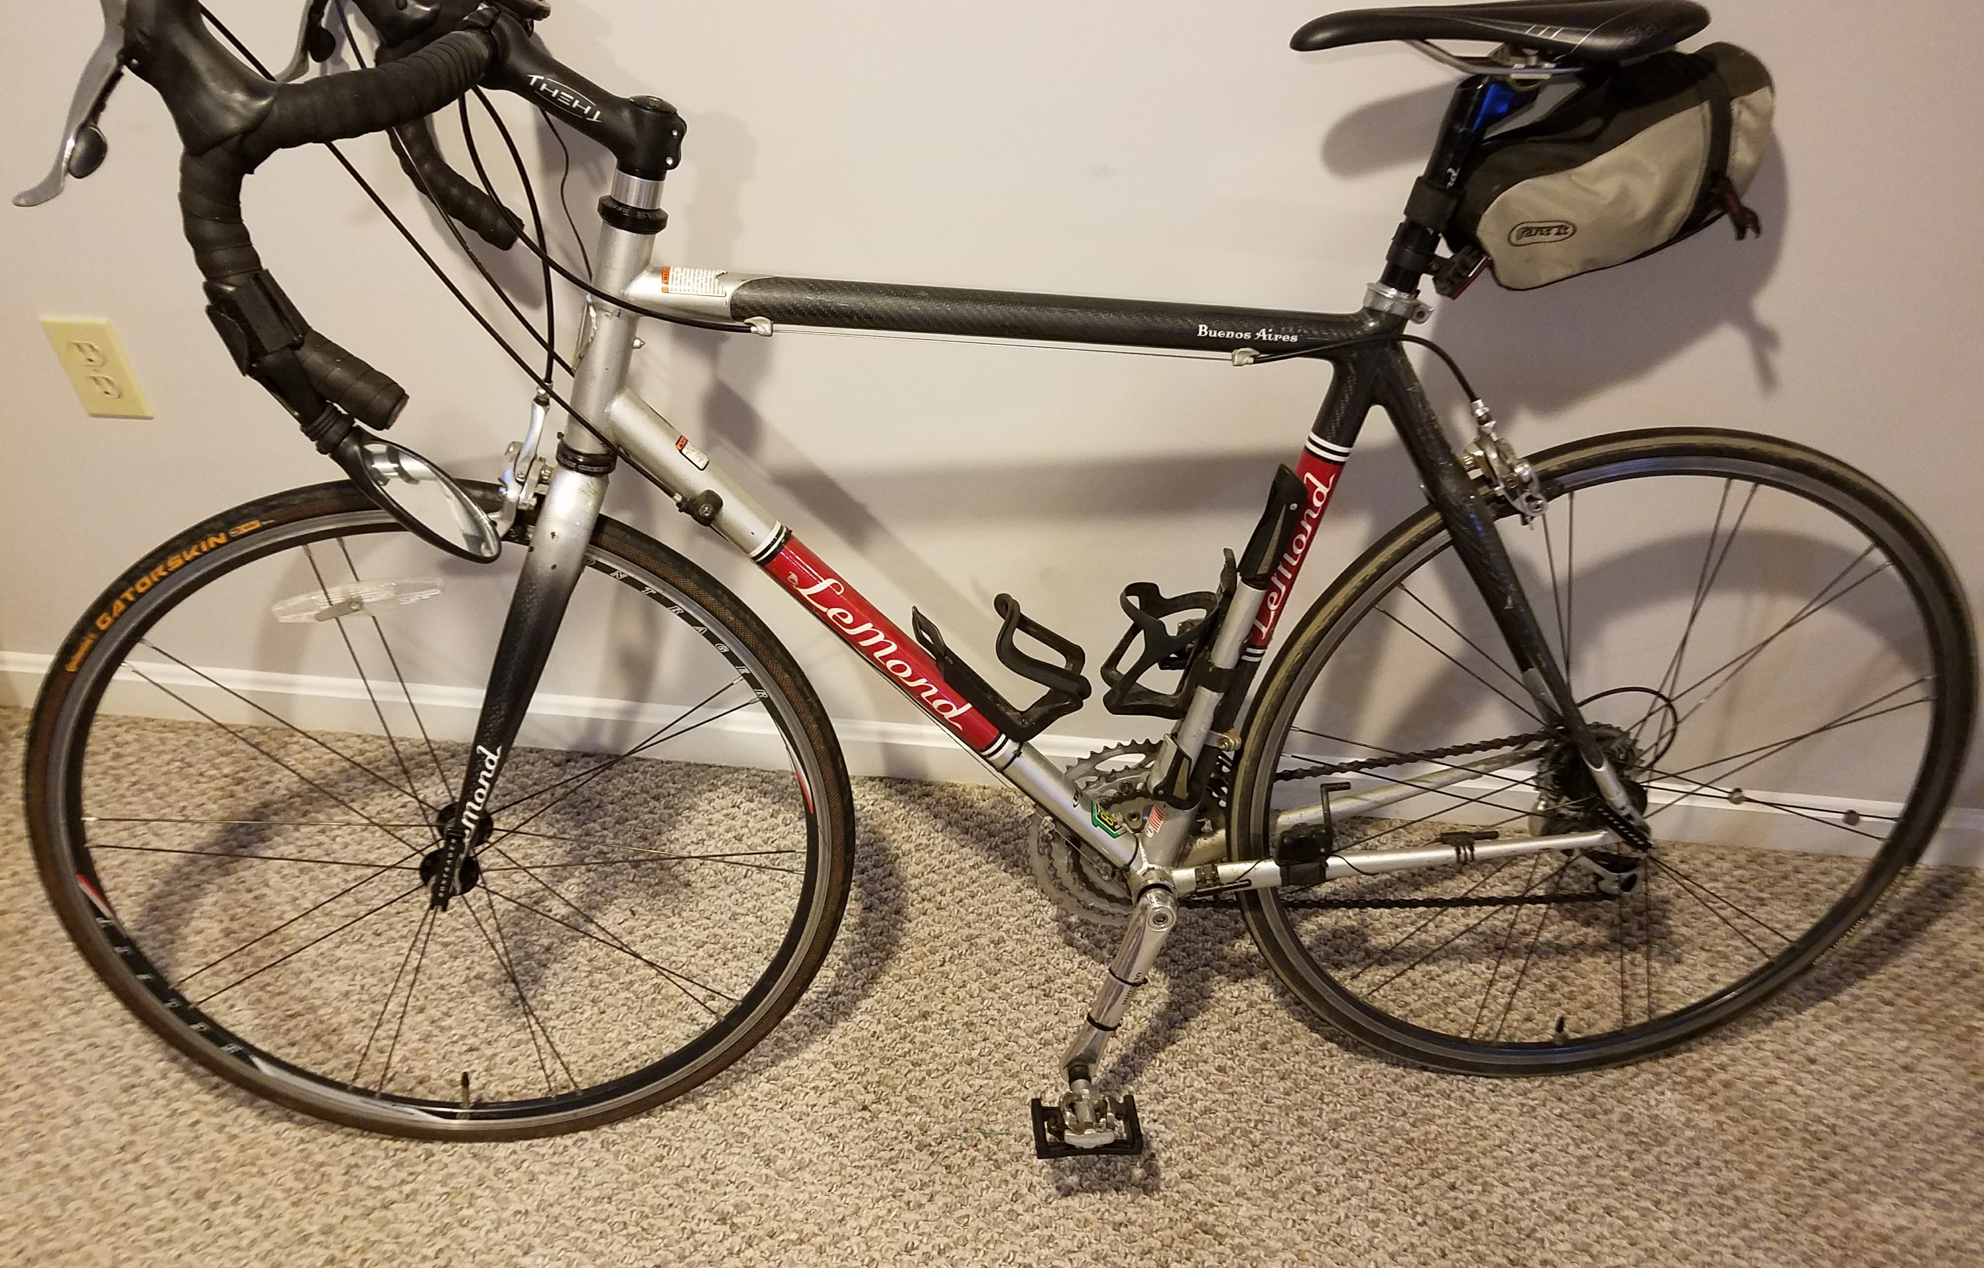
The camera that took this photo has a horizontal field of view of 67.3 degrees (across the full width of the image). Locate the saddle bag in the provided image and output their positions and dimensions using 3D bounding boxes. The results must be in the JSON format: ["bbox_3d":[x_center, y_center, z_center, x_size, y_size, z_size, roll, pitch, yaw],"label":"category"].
[{"bbox_3d":[0.438,-0.333,1.066,0.220,0.135,0.110,-19,27,5],"label":"saddle bag"}]

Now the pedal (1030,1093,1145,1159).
[{"bbox_3d":[0.082,0.416,1.264,0.088,0.028,0.070,-3,27,-3],"label":"pedal"}]

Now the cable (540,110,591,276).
[{"bbox_3d":[-0.291,-0.305,1.027,0.026,0.122,0.016,-3,27,-3],"label":"cable"}]

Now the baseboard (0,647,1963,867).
[{"bbox_3d":[-0.061,0.137,1.717,2.290,0.091,0.014,4,43,4],"label":"baseboard"}]

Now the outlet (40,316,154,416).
[{"bbox_3d":[-0.885,-0.261,1.475,0.071,0.115,0.006,4,43,4],"label":"outlet"}]

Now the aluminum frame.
[{"bbox_3d":[0.042,-0.050,1.180,1.025,0.640,0.145,-3,27,-3],"label":"aluminum frame"}]

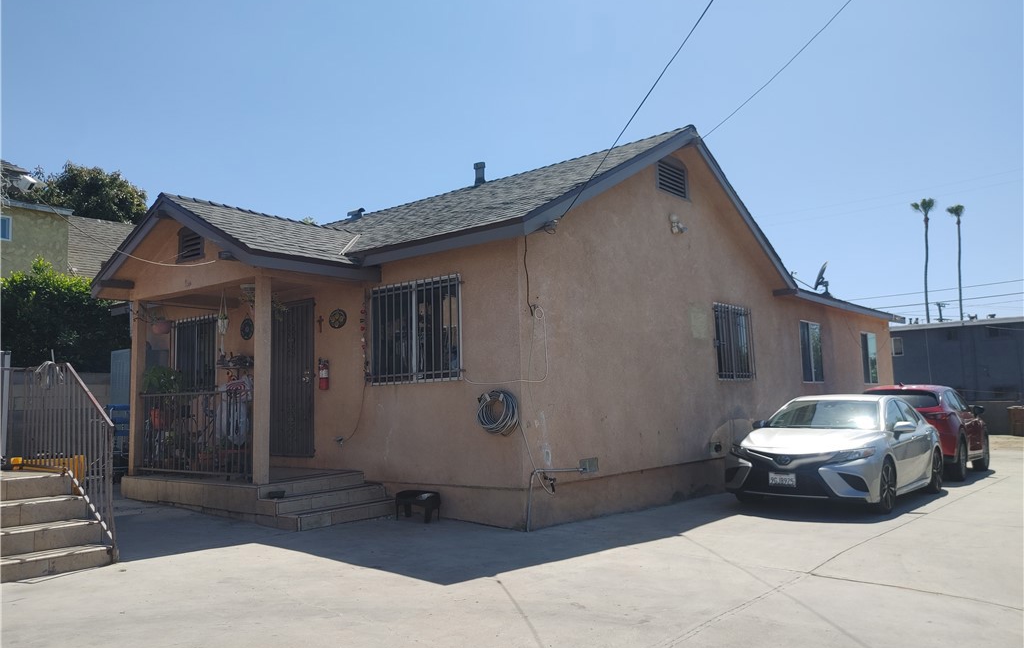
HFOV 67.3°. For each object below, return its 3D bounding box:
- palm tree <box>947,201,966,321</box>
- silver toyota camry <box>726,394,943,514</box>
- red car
[{"bbox_3d":[47.512,-1.920,80.467,2.400,21.660,2.400,-5,-7,31],"label":"palm tree"},{"bbox_3d":[4.689,1.702,10.837,1.860,1.450,4.880,-5,-8,39],"label":"silver toyota camry"},{"bbox_3d":[7.830,2.014,14.827,1.860,1.670,4.550,-4,-8,38],"label":"red car"}]

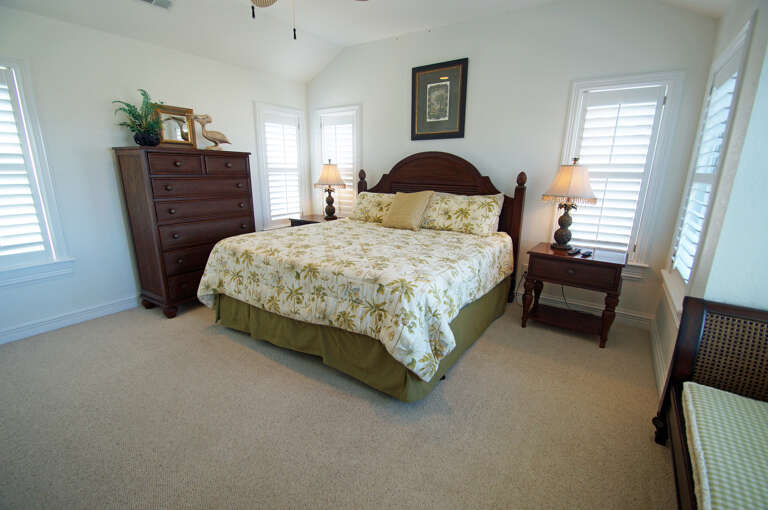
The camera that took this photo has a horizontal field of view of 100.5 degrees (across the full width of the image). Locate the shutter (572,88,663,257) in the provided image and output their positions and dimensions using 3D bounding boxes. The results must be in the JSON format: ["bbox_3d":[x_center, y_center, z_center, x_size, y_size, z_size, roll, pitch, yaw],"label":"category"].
[{"bbox_3d":[1.947,-0.673,2.771,0.597,1.435,0.061,10,18,32],"label":"shutter"}]

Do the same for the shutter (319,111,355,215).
[{"bbox_3d":[-0.642,-1.165,4.444,0.590,1.490,0.060,9,16,31],"label":"shutter"}]

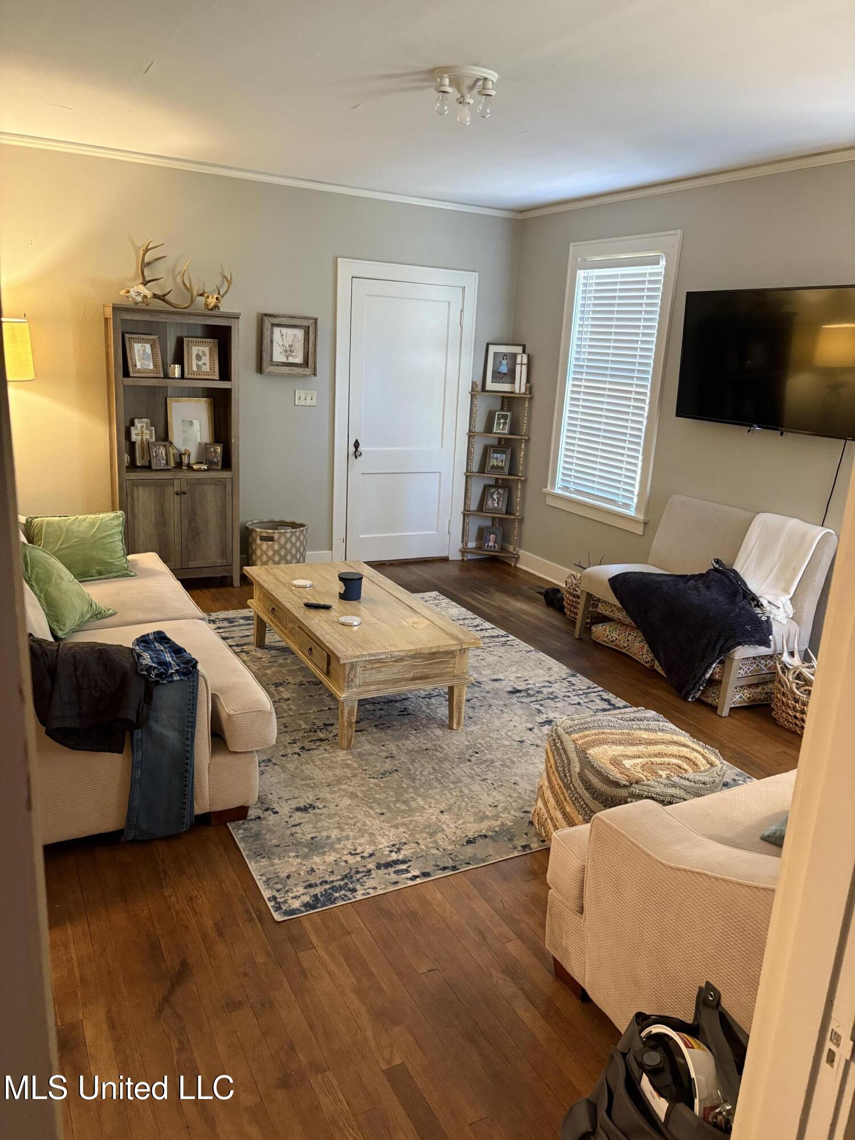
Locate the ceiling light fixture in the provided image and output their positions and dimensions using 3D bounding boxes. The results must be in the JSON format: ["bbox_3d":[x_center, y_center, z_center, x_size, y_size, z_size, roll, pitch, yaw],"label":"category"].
[{"bbox_3d":[0.148,-1.850,3.359,0.250,0.155,0.250,3,15,-1],"label":"ceiling light fixture"}]

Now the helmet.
[{"bbox_3d":[0.482,0.995,1.611,0.165,0.275,0.220,11,14,-17],"label":"helmet"}]

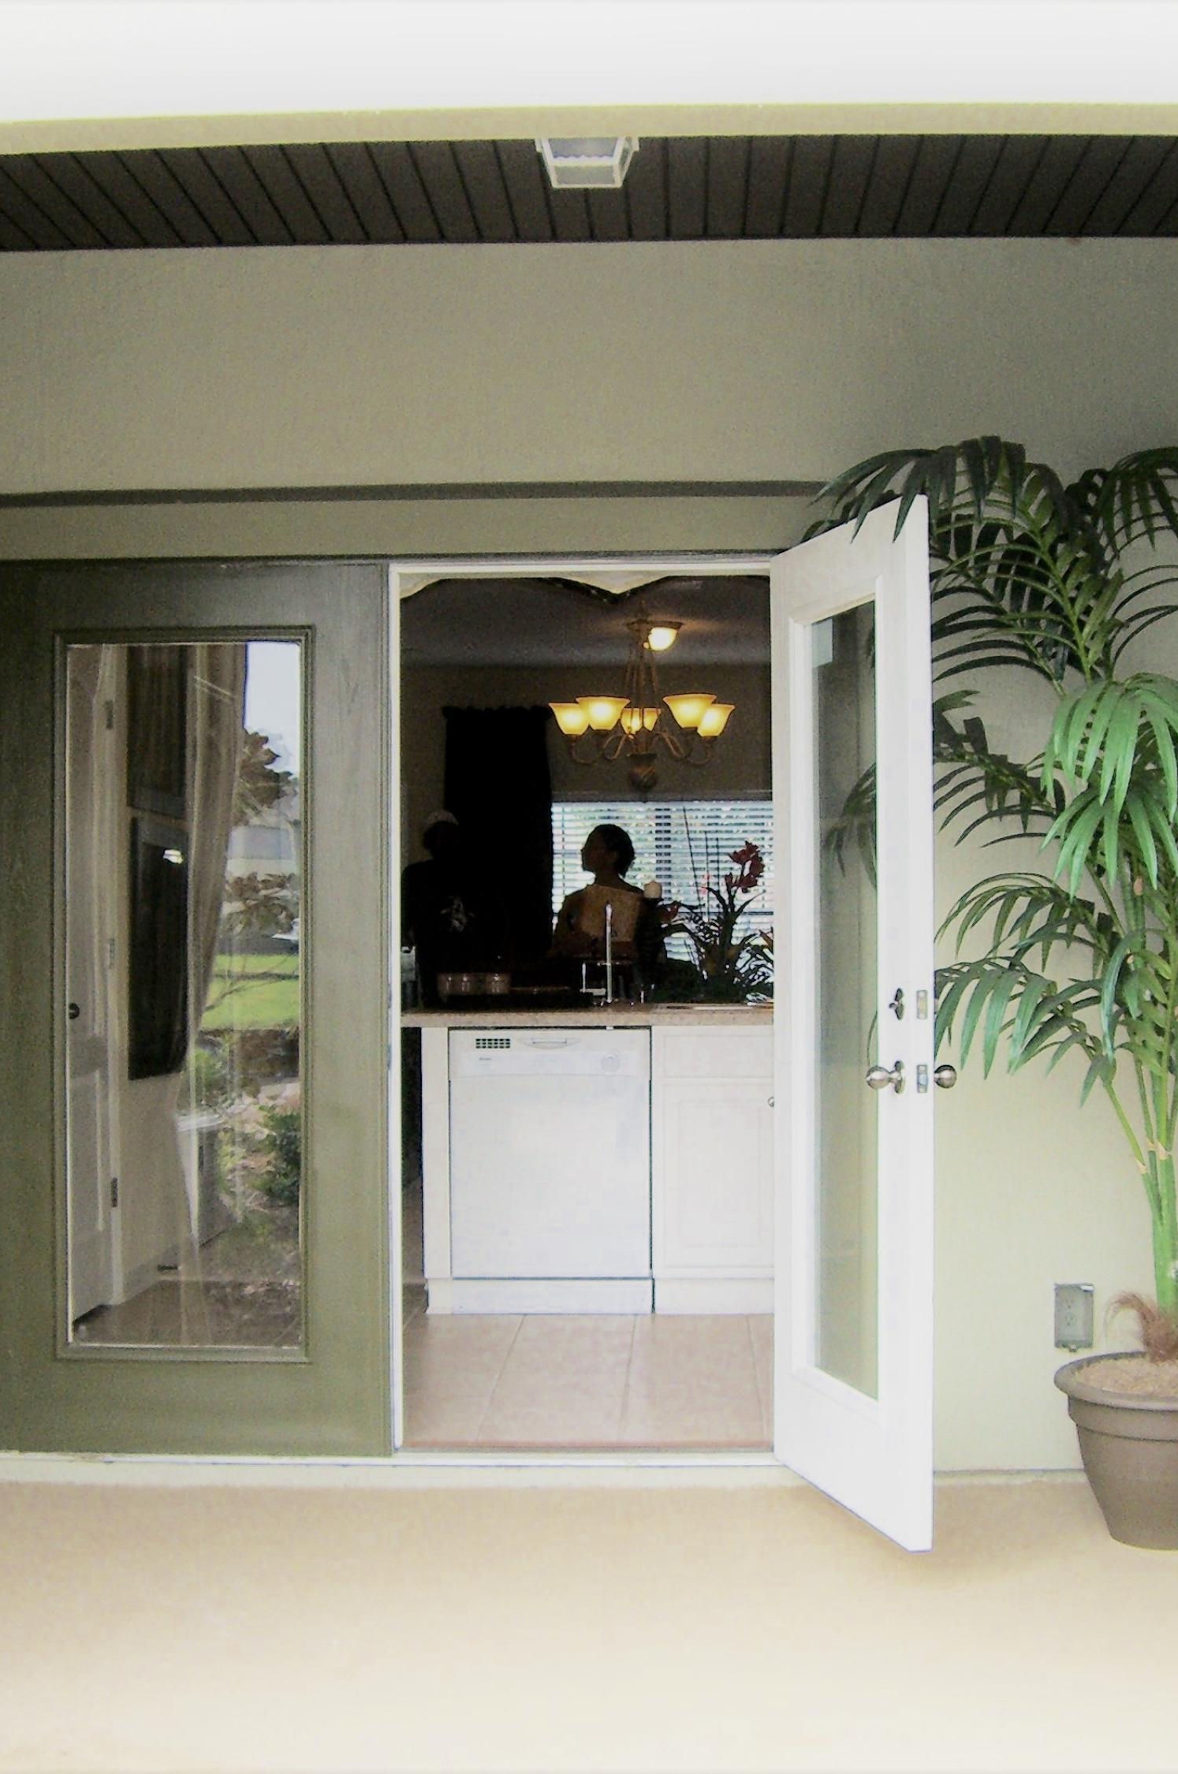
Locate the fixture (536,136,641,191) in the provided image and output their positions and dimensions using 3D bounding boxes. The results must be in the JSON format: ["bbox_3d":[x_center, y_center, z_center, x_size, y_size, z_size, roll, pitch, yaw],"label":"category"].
[{"bbox_3d":[-0.007,-1.417,5.050,0.200,0.088,0.200,0,0,2],"label":"fixture"}]

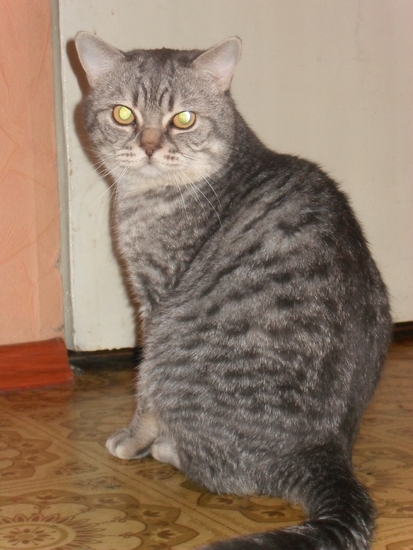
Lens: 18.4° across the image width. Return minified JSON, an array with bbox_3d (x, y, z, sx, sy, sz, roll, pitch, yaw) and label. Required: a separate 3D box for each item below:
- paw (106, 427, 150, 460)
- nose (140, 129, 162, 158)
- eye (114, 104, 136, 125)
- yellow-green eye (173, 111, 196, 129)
[{"bbox_3d":[-0.064,0.138,1.040,0.042,0.027,0.034,-5,6,-33],"label":"paw"},{"bbox_3d":[-0.042,-0.101,0.966,0.018,0.021,0.014,4,6,2],"label":"nose"},{"bbox_3d":[-0.064,-0.124,0.987,0.018,0.015,0.011,5,6,5],"label":"eye"},{"bbox_3d":[-0.017,-0.120,0.985,0.018,0.015,0.011,4,6,-3],"label":"yellow-green eye"}]

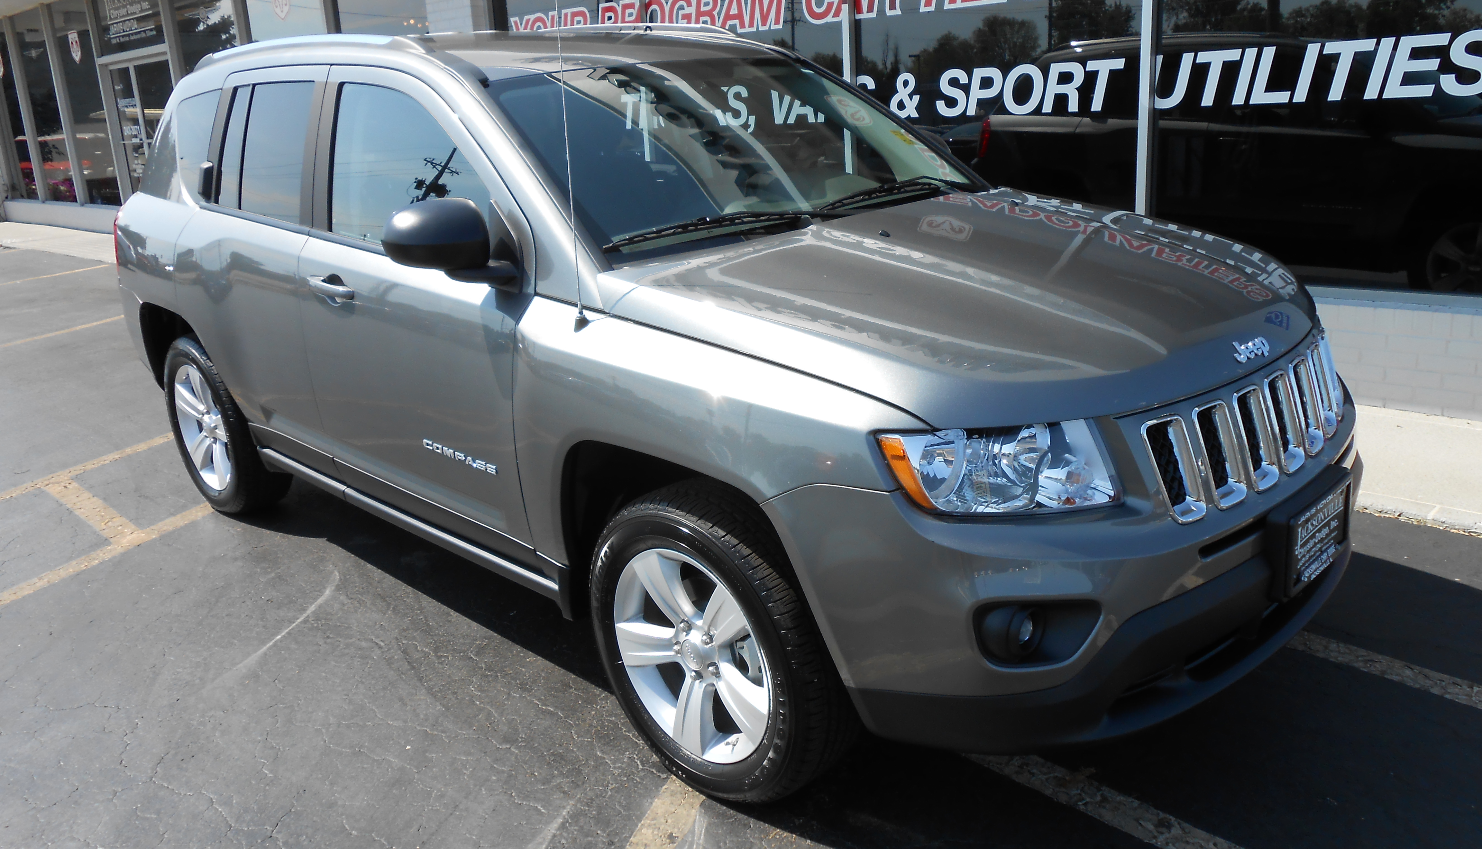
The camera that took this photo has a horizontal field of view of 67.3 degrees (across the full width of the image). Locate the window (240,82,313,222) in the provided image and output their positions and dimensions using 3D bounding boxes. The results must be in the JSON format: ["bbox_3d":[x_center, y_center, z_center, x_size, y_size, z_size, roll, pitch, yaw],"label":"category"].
[{"bbox_3d":[-1.421,-0.826,3.375,0.445,0.410,0.045,14,7,43],"label":"window"}]

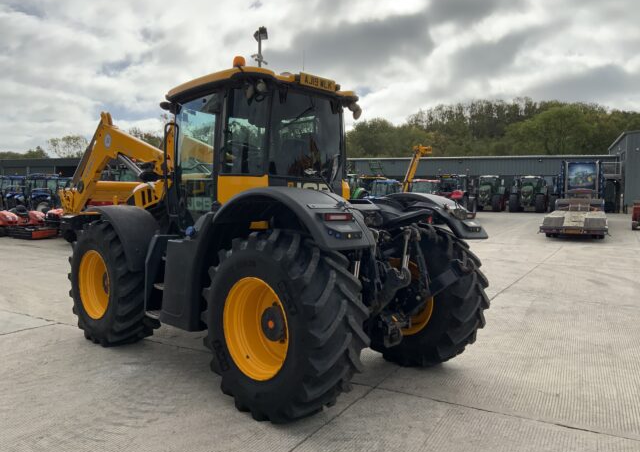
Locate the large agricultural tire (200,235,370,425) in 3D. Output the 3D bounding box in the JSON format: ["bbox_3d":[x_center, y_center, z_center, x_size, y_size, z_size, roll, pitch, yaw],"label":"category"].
[{"bbox_3d":[-0.335,0.824,4.567,1.539,1.539,0.599,4,5,44],"label":"large agricultural tire"}]

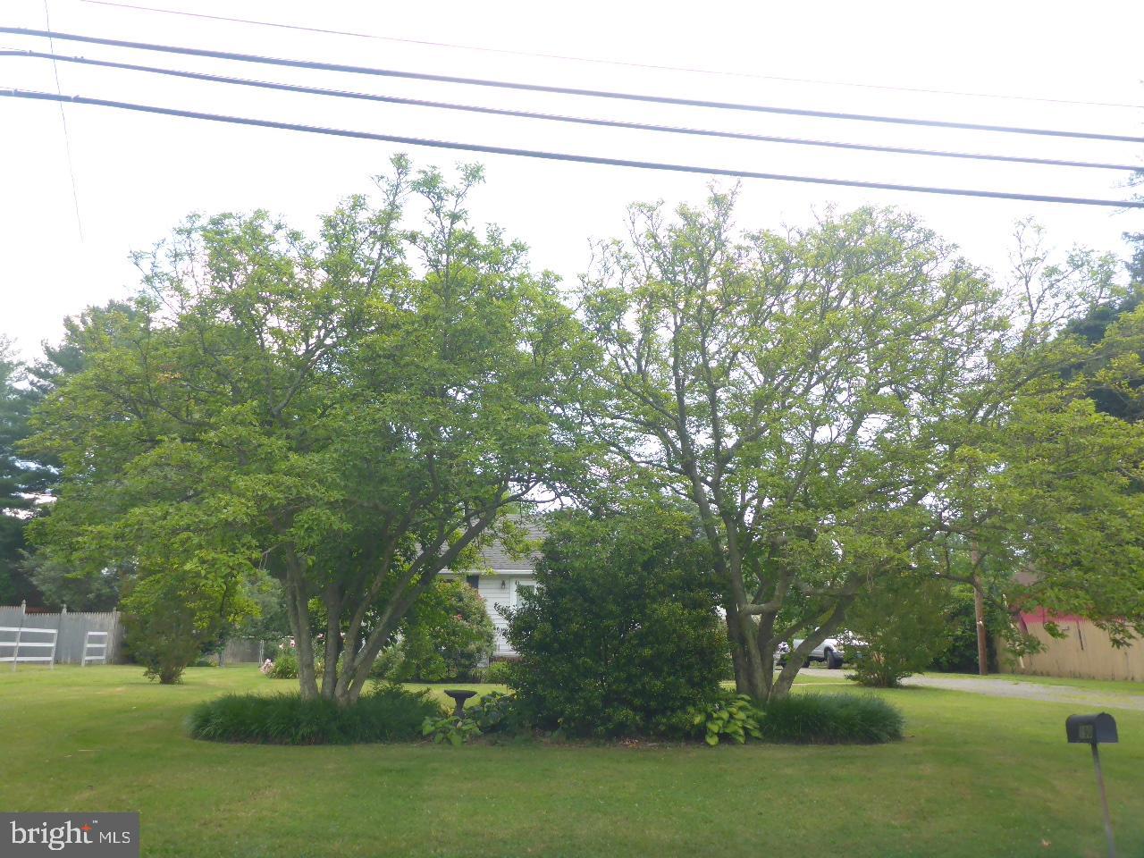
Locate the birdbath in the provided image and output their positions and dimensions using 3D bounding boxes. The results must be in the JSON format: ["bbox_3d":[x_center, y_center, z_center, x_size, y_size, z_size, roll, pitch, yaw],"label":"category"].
[{"bbox_3d":[-1.650,4.215,13.608,0.490,0.670,0.490,0,-13,0],"label":"birdbath"}]

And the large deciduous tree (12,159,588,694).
[{"bbox_3d":[-4.600,0.172,16.356,9.400,9.800,8.800,0,-13,0],"label":"large deciduous tree"}]

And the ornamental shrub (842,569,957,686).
[{"bbox_3d":[8.150,5.002,23.064,2.750,2.800,2.600,0,-13,0],"label":"ornamental shrub"}]

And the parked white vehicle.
[{"bbox_3d":[10.600,8.748,37.187,1.900,1.750,5.300,2,-13,-7],"label":"parked white vehicle"}]

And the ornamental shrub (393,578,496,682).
[{"bbox_3d":[-3.430,5.326,24.631,2.750,2.750,2.500,0,-13,0],"label":"ornamental shrub"}]

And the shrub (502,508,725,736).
[{"bbox_3d":[0.720,3.111,15.085,3.600,3.550,3.300,0,-13,0],"label":"shrub"}]

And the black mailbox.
[{"bbox_3d":[4.184,2.414,7.450,0.175,0.230,0.480,0,-17,3],"label":"black mailbox"}]

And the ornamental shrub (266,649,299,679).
[{"bbox_3d":[-7.750,6.227,24.532,1.000,0.850,0.900,0,-13,0],"label":"ornamental shrub"}]

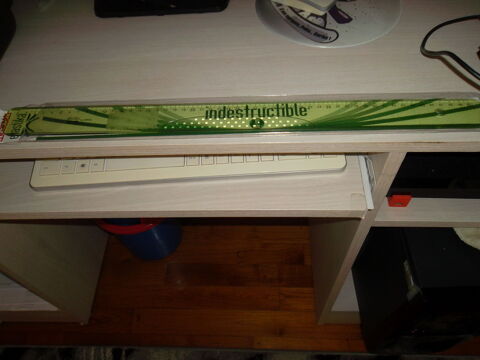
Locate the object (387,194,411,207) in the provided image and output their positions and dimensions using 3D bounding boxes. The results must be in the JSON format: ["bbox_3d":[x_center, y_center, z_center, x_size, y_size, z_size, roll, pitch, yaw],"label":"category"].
[{"bbox_3d":[0.223,0.027,0.524,0.023,0.021,0.012,-1,54,3],"label":"object"}]

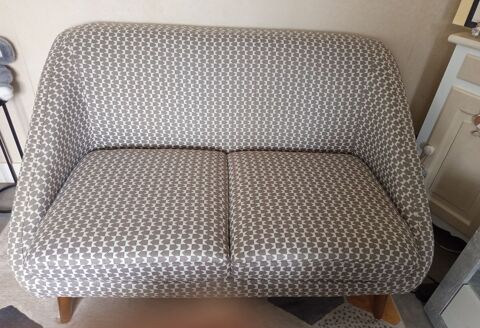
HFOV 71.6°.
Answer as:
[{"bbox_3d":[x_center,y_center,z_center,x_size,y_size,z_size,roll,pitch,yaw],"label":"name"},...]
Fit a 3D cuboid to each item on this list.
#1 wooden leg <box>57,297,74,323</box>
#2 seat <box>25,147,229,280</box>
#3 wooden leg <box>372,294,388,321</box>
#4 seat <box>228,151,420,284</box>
[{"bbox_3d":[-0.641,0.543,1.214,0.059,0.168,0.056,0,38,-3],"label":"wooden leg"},{"bbox_3d":[-0.350,0.173,1.292,0.608,0.138,0.602,0,38,-3],"label":"seat"},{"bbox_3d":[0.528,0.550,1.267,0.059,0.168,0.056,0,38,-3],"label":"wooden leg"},{"bbox_3d":[0.260,0.177,1.319,0.609,0.138,0.602,0,38,-3],"label":"seat"}]

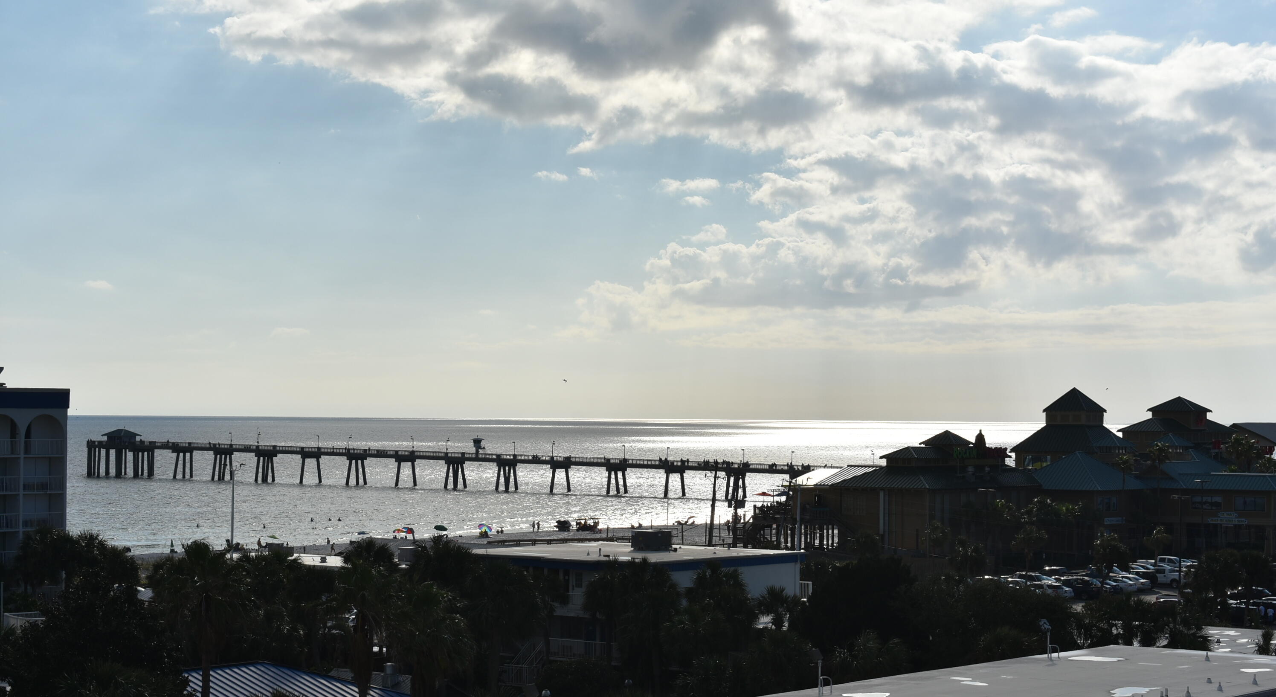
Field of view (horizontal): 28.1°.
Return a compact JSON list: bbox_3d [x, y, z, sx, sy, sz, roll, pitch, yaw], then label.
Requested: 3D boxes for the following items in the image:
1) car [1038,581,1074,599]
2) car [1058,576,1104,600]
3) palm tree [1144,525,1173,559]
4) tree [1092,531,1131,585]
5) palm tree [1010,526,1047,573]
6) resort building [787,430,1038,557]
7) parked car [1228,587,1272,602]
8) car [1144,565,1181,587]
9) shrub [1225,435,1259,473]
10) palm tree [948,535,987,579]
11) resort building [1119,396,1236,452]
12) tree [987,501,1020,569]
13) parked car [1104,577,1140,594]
[{"bbox_3d":[37.050,21.580,229.000,4.600,1.560,1.840,-1,-2,36],"label":"car"},{"bbox_3d":[39.212,21.601,230.116,4.800,1.870,1.920,-1,-2,34],"label":"car"},{"bbox_3d":[51.323,20.338,251.928,2.900,5.670,2.900,0,-1,12],"label":"palm tree"},{"bbox_3d":[43.704,20.012,236.000,3.500,6.404,3.500,0,-1,0],"label":"tree"},{"bbox_3d":[36.500,19.590,239.000,3.400,6.050,3.400,0,-1,0],"label":"palm tree"},{"bbox_3d":[30.700,16.120,274.000,15.500,14.400,25.000,-1,-2,36],"label":"resort building"},{"bbox_3d":[53.198,21.728,224.554,4.700,1.520,1.850,-1,-2,34],"label":"parked car"},{"bbox_3d":[50.464,22.091,246.386,5.400,1.870,1.950,-1,-2,34],"label":"car"},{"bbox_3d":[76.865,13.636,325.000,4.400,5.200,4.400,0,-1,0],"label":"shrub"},{"bbox_3d":[32.233,20.643,249.940,3.300,4.700,3.300,0,-1,7],"label":"palm tree"},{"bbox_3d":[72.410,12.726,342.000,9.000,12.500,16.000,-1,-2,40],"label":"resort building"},{"bbox_3d":[38.937,19.839,271.904,3.400,7.520,3.400,0,-1,8],"label":"tree"},{"bbox_3d":[44.400,21.920,237.600,4.600,1.460,1.820,-1,-2,36],"label":"parked car"}]

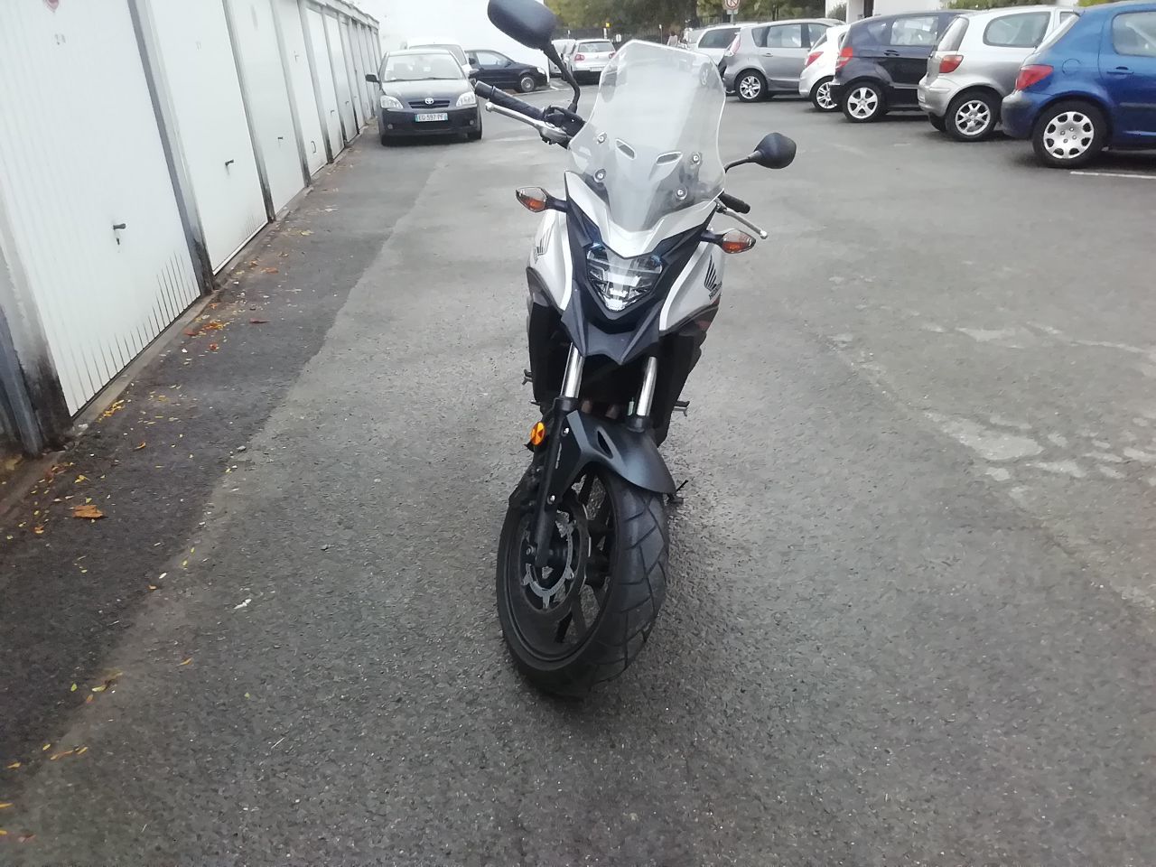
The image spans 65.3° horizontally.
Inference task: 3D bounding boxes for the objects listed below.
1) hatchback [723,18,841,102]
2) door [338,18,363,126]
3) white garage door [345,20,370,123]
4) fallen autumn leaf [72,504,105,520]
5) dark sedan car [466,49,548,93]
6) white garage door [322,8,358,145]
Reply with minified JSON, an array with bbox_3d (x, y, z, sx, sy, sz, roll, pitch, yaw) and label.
[{"bbox_3d":[5.291,-8.198,19.831,4.340,1.640,1.840,1,23,2],"label":"hatchback"},{"bbox_3d":[-4.922,-7.803,19.709,0.070,2.160,2.420,-7,23,-6],"label":"door"},{"bbox_3d":[-5.333,-8.854,22.237,0.070,2.160,2.420,-7,23,-6],"label":"white garage door"},{"bbox_3d":[-1.674,0.261,3.073,0.110,0.025,0.080,-2,23,5],"label":"fallen autumn leaf"},{"bbox_3d":[-3.126,-12.433,31.016,4.200,1.430,1.750,-6,23,-4],"label":"dark sedan car"},{"bbox_3d":[-4.511,-6.751,17.182,0.070,2.160,2.420,-7,23,-6],"label":"white garage door"}]

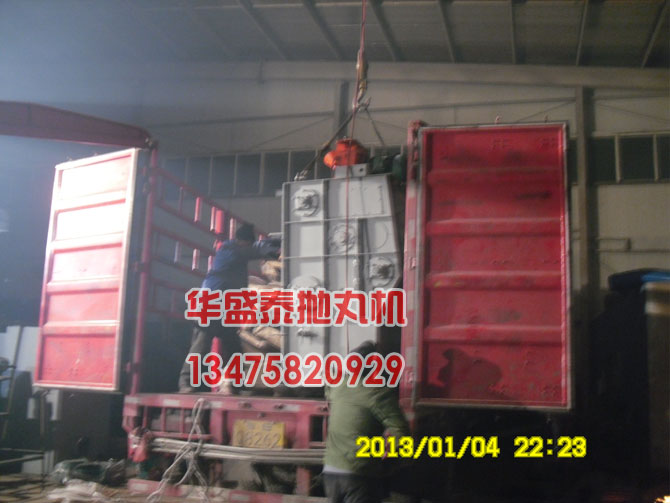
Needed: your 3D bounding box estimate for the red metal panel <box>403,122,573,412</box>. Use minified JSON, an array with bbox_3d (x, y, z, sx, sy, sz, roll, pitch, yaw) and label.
[{"bbox_3d":[1.183,0.085,5.242,1.219,2.199,0.100,0,-9,13],"label":"red metal panel"}]

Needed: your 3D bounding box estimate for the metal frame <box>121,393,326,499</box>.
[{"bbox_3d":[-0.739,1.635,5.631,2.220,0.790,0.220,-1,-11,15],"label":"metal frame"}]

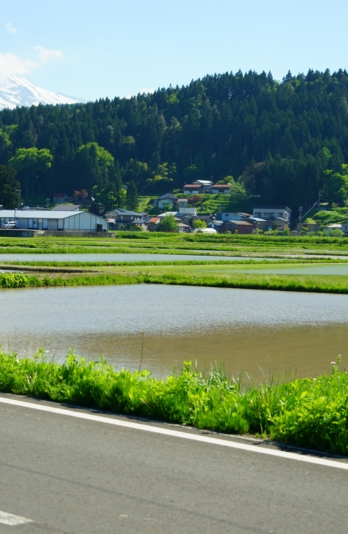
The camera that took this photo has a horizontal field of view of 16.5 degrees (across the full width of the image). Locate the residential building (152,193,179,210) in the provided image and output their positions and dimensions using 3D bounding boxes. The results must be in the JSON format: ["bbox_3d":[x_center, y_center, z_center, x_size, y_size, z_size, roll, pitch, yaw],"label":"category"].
[{"bbox_3d":[-2.530,-19.343,362.000,6.800,5.600,7.500,2,2,12],"label":"residential building"}]

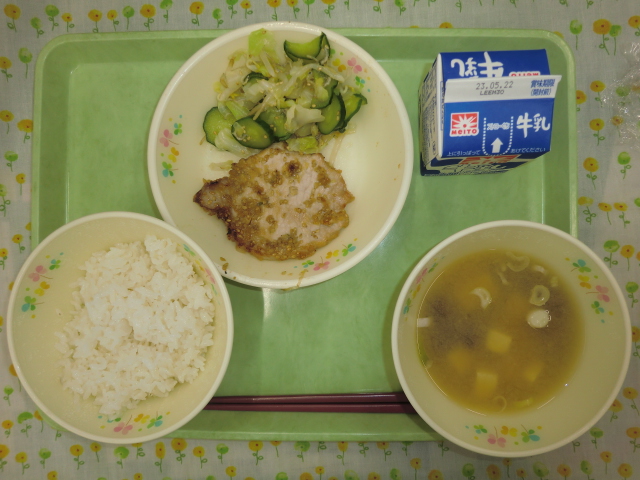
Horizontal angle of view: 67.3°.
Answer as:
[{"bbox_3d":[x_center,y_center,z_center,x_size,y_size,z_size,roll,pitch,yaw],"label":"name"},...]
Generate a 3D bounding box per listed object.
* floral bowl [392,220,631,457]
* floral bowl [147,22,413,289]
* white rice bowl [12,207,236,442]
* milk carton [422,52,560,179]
[{"bbox_3d":[0.107,0.055,0.295,0.131,0.055,0.131,0,89,2],"label":"floral bowl"},{"bbox_3d":[-0.024,-0.051,0.311,0.162,0.036,0.162,0,89,2],"label":"floral bowl"},{"bbox_3d":[-0.114,0.051,0.302,0.131,0.055,0.131,0,89,2],"label":"white rice bowl"},{"bbox_3d":[0.094,-0.073,0.282,0.058,0.084,0.058,-2,89,2],"label":"milk carton"}]

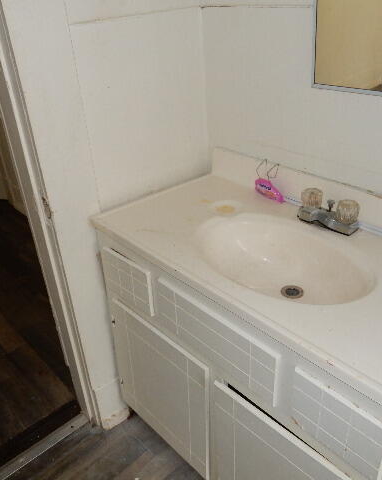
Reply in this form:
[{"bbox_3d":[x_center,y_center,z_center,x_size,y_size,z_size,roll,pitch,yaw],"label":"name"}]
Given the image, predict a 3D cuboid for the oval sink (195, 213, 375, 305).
[{"bbox_3d":[0.202,0.092,1.101,0.313,0.147,0.462,-25,35,-34],"label":"oval sink"}]

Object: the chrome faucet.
[{"bbox_3d":[0.334,-0.067,1.151,0.106,0.071,0.153,-25,35,-34],"label":"chrome faucet"}]

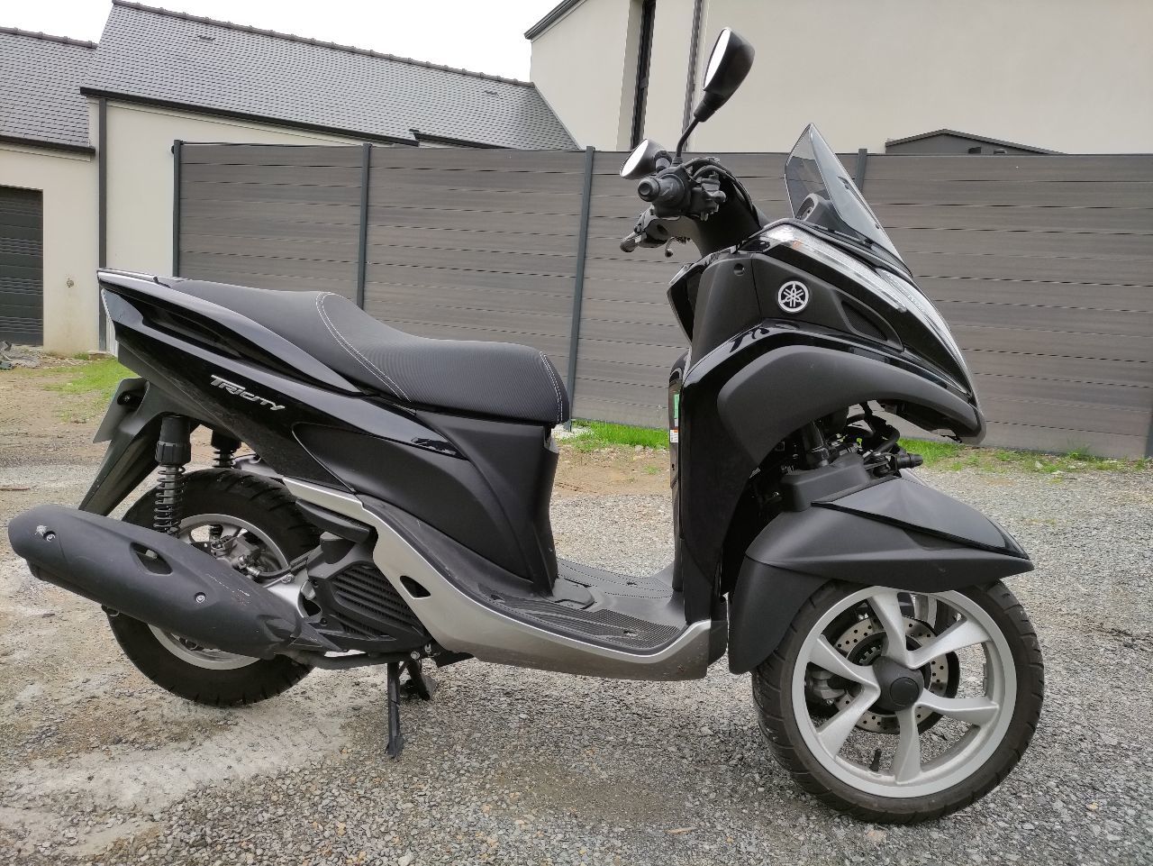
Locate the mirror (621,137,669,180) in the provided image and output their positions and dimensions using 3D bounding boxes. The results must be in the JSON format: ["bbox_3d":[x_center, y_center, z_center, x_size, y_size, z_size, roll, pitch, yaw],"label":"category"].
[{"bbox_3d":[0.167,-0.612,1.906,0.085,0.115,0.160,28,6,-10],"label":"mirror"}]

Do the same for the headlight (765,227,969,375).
[{"bbox_3d":[0.539,-0.243,1.605,0.440,0.250,0.340,4,5,4],"label":"headlight"}]

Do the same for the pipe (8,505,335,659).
[{"bbox_3d":[-0.769,0.276,1.581,0.610,0.165,0.135,21,6,2],"label":"pipe"}]

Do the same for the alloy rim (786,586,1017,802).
[{"bbox_3d":[0.566,0.439,1.458,0.385,0.385,0.075,4,5,1],"label":"alloy rim"}]

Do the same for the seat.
[{"bbox_3d":[-0.426,-0.169,1.685,0.850,0.235,0.310,4,5,4],"label":"seat"}]

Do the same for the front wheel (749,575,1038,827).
[{"bbox_3d":[0.566,0.439,1.462,0.500,0.500,0.100,4,5,1],"label":"front wheel"}]

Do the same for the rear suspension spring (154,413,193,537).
[{"bbox_3d":[-0.783,0.096,1.613,0.070,0.260,0.070,4,5,4],"label":"rear suspension spring"}]

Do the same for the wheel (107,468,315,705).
[{"bbox_3d":[-0.735,0.323,1.749,0.505,0.505,0.115,4,5,4],"label":"wheel"}]

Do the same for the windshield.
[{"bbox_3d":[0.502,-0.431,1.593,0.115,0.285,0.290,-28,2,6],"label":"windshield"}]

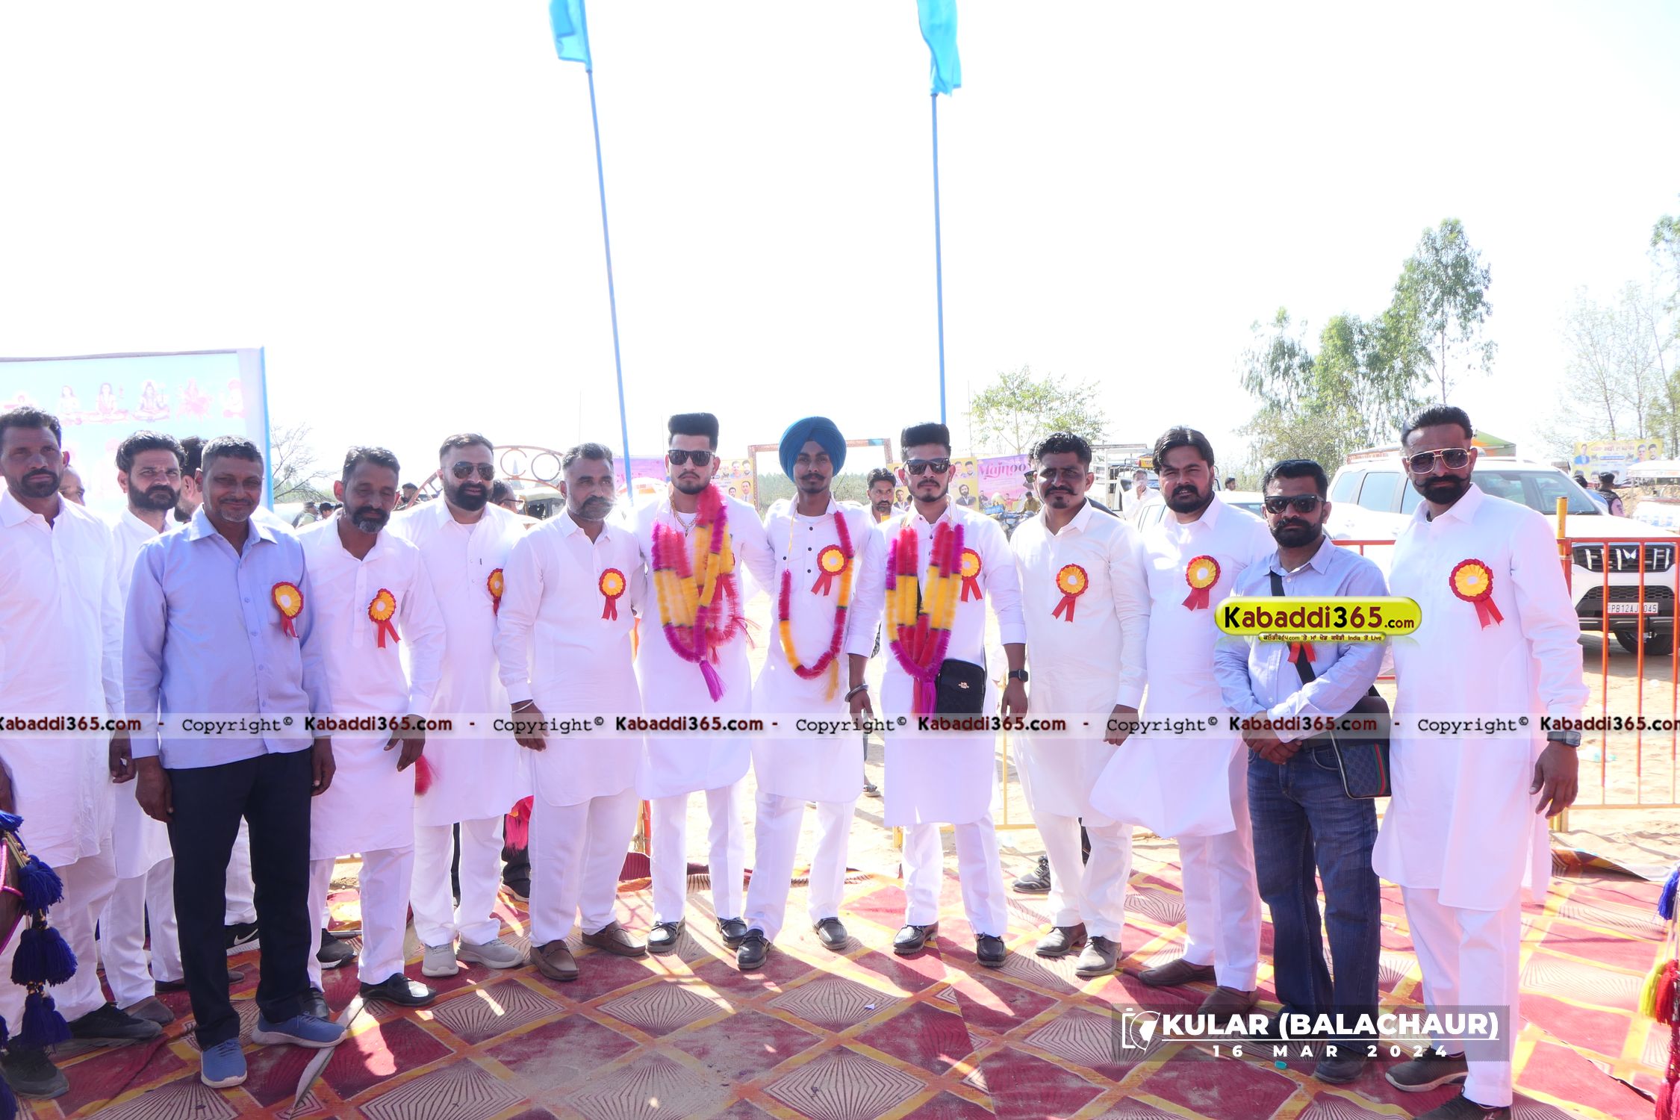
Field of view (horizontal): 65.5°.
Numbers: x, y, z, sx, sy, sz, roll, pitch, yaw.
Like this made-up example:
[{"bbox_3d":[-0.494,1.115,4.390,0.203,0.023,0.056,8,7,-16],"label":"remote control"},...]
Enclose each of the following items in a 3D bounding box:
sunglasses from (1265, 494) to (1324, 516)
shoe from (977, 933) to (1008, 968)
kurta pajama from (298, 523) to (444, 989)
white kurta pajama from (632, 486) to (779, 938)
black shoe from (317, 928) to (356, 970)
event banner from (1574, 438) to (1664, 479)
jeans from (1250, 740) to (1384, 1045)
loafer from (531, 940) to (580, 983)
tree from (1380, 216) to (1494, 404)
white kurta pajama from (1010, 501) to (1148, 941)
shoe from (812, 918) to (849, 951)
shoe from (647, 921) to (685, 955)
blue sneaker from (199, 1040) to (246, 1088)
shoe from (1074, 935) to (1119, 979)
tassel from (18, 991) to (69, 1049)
[{"bbox_3d":[1.200,-0.142,3.434,0.142,0.046,0.145,1,0,28],"label":"sunglasses"},{"bbox_3d":[0.516,1.287,4.451,0.108,0.105,0.290,-1,3,6],"label":"shoe"},{"bbox_3d":[-1.451,0.590,4.030,0.520,1.420,0.350,-1,0,-22],"label":"kurta pajama"},{"bbox_3d":[-0.492,0.535,4.600,0.560,1.490,0.340,0,0,-2],"label":"white kurta pajama"},{"bbox_3d":[-1.768,1.300,4.433,0.290,0.110,0.108,1,4,30],"label":"black shoe"},{"bbox_3d":[21.445,-2.713,36.000,2.450,1.300,0.050,0,3,10],"label":"event banner"},{"bbox_3d":[1.329,0.914,3.660,0.370,0.860,0.280,1,4,34],"label":"jeans"},{"bbox_3d":[-0.949,1.299,4.325,0.108,0.095,0.290,-4,5,-37],"label":"loafer"},{"bbox_3d":[21.948,-7.001,47.778,4.300,11.070,4.200,-1,3,0],"label":"tree"},{"bbox_3d":[0.803,0.537,4.380,0.490,1.450,0.350,0,0,23],"label":"white kurta pajama"},{"bbox_3d":[-0.040,1.262,4.561,0.105,0.105,0.285,-2,4,-12],"label":"shoe"},{"bbox_3d":[-0.604,1.283,4.563,0.100,0.105,0.270,0,3,14],"label":"shoe"},{"bbox_3d":[-1.725,1.369,3.656,0.110,0.110,0.285,-2,3,-24],"label":"blue sneaker"},{"bbox_3d":[0.858,1.275,4.292,0.100,0.105,0.270,1,4,29],"label":"shoe"},{"bbox_3d":[-1.675,0.965,2.750,0.110,0.125,0.090,-1,3,0],"label":"tassel"}]

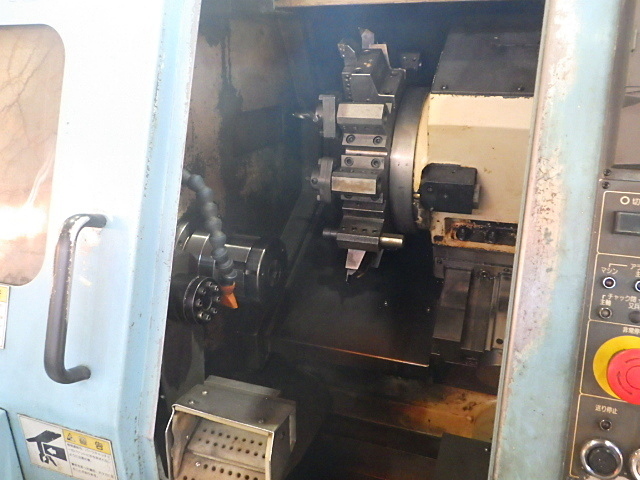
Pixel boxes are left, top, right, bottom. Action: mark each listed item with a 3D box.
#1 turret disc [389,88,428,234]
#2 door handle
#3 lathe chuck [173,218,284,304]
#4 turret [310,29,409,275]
[{"bbox_3d":[0.195,-0.166,1.093,0.050,0.310,0.310,6,1,17],"label":"turret disc"},{"bbox_3d":[-0.264,0.065,0.560,0.021,0.190,0.047,6,2,17],"label":"door handle"},{"bbox_3d":[-0.169,0.044,0.945,0.175,0.142,0.142,6,1,17],"label":"lathe chuck"},{"bbox_3d":[0.117,-0.163,1.016,0.167,0.470,0.380,6,2,17],"label":"turret"}]

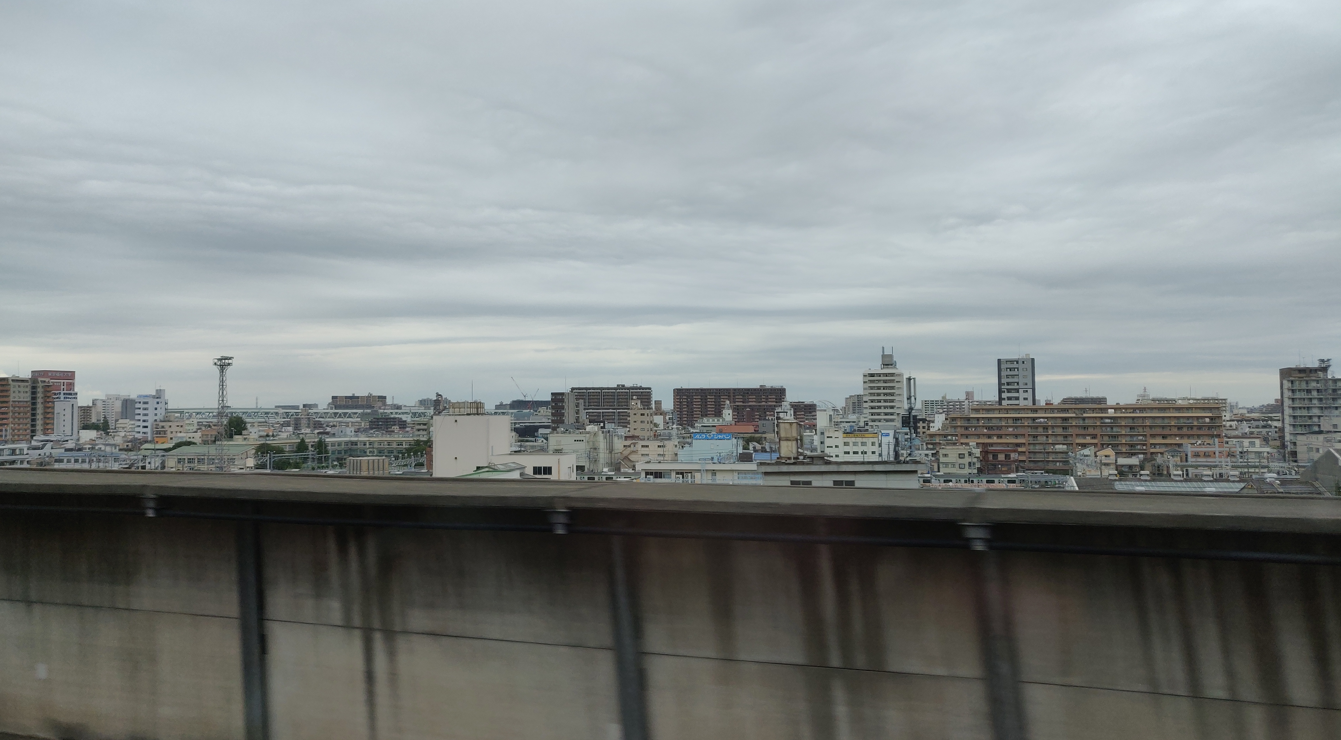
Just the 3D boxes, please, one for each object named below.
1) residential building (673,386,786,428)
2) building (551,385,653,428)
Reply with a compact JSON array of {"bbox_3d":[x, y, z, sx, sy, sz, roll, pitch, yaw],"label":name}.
[{"bbox_3d":[54.825,36.097,897.000,103.000,39.500,15.000,0,-3,-2],"label":"residential building"},{"bbox_3d":[-61.362,34.381,866.000,91.000,39.000,19.000,0,-3,-2],"label":"building"}]

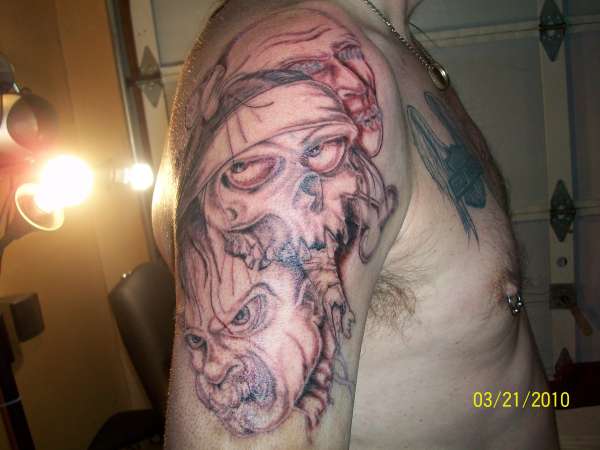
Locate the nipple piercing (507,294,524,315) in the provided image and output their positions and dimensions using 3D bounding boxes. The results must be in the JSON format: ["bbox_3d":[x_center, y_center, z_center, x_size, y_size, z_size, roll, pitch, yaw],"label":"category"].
[{"bbox_3d":[0.183,0.067,0.500,0.015,0.017,0.007,-14,12,-33],"label":"nipple piercing"}]

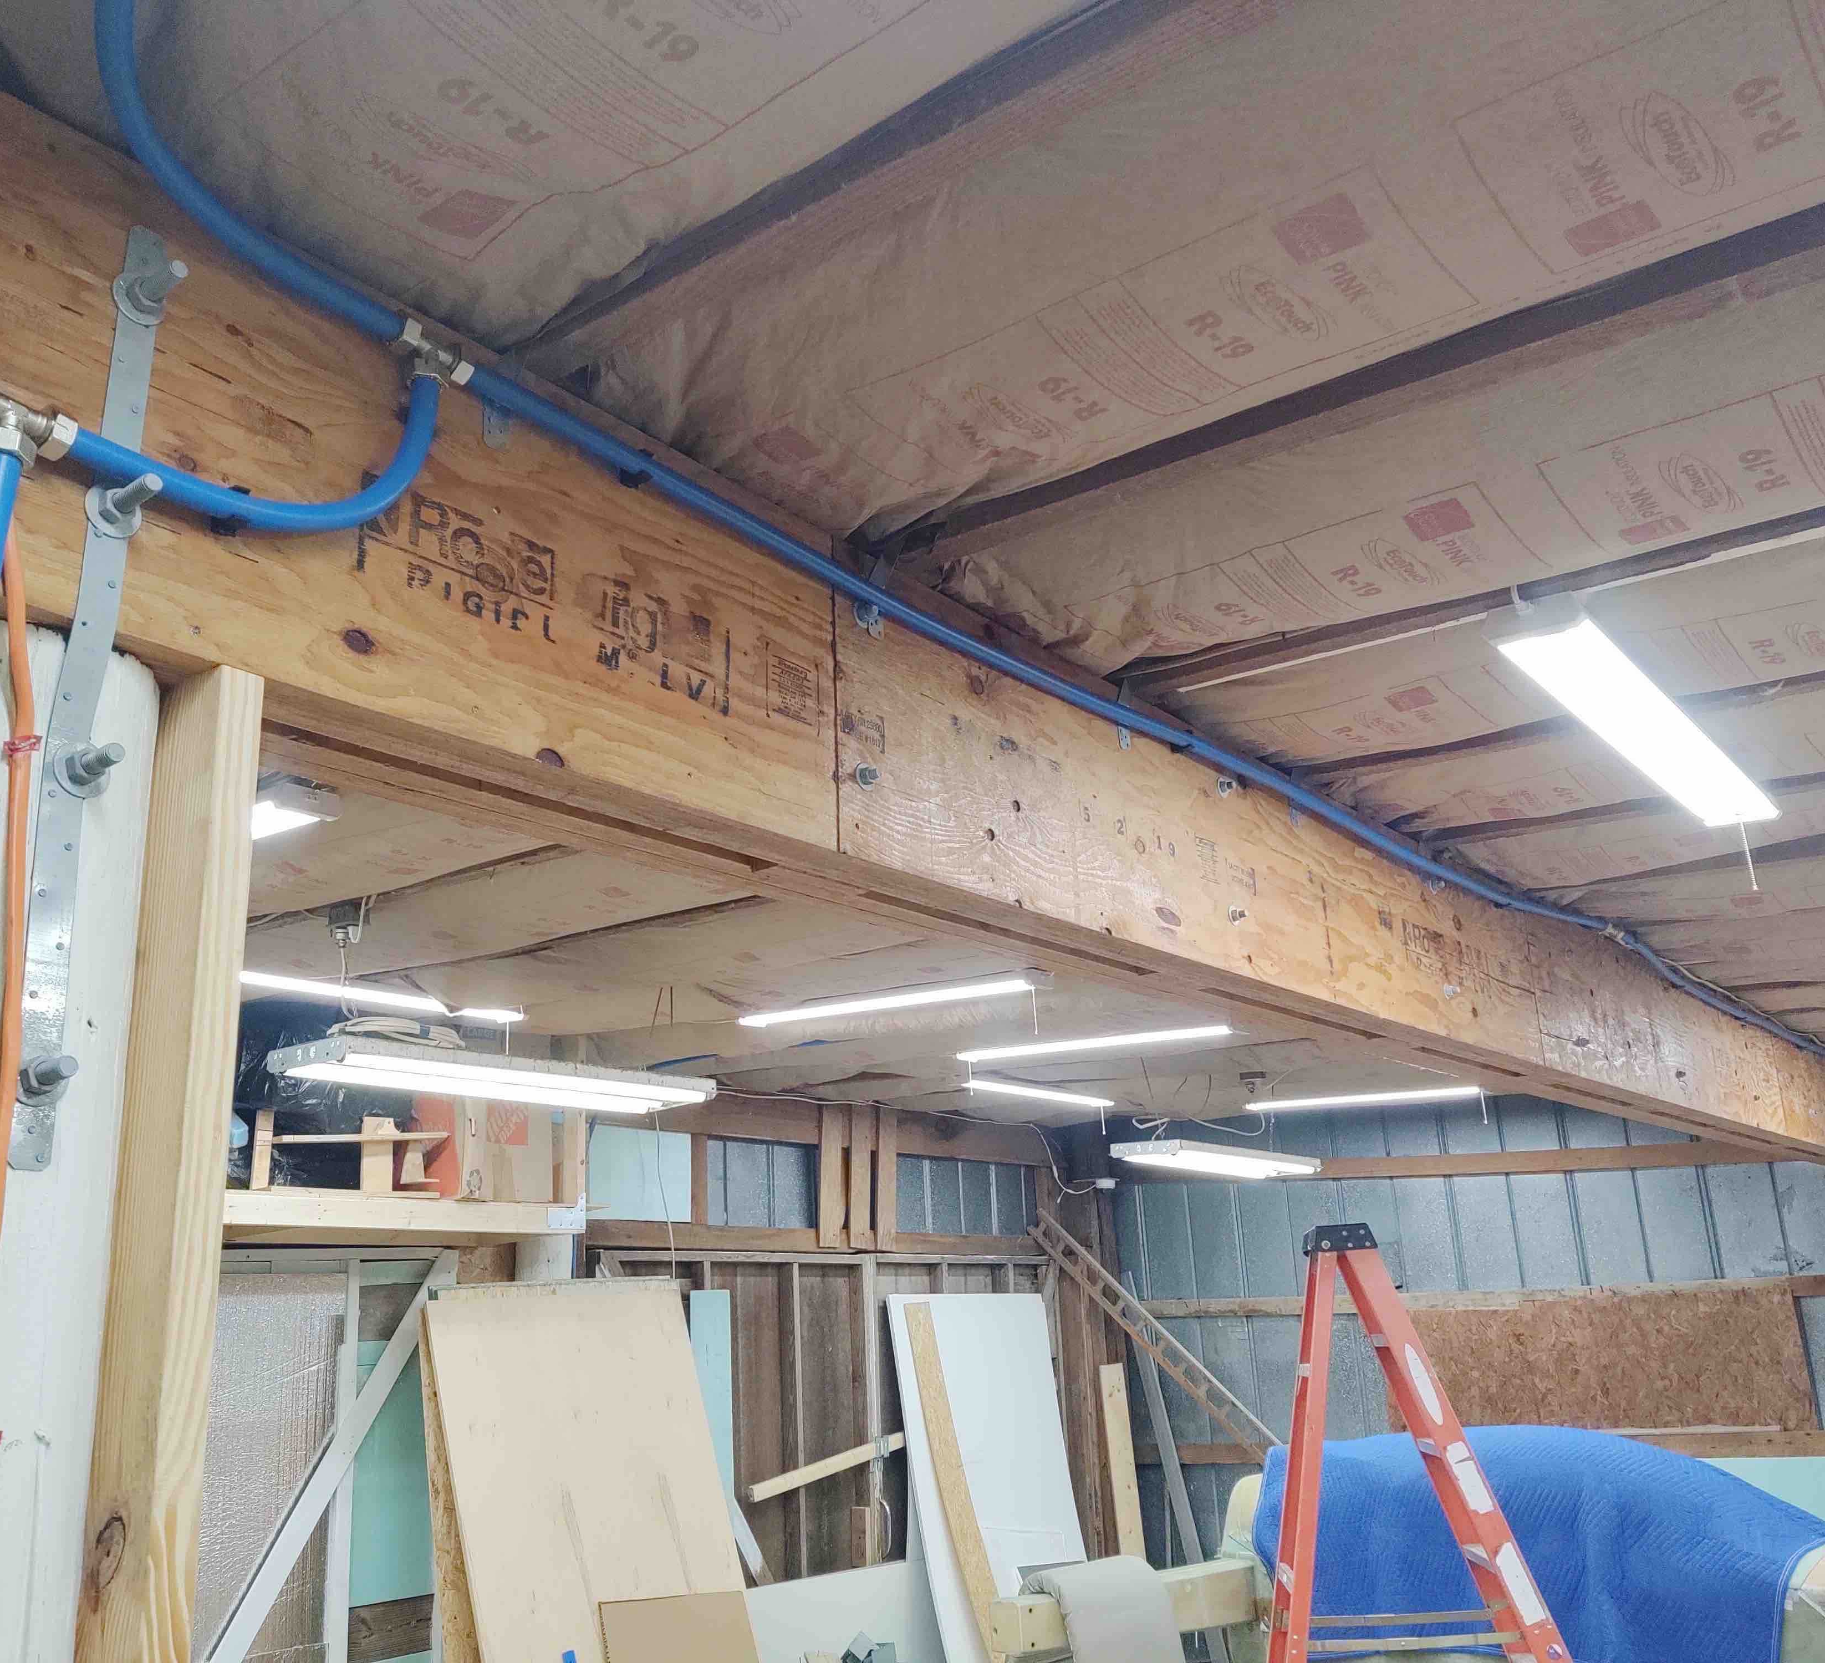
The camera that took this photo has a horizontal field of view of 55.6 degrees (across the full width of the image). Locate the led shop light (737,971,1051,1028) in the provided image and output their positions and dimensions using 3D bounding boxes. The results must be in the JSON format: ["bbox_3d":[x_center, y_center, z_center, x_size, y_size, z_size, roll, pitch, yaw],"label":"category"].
[{"bbox_3d":[-0.083,0.543,5.622,1.180,0.045,0.130,-13,-19,35],"label":"led shop light"}]

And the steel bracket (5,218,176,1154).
[{"bbox_3d":[-0.601,-0.137,1.283,0.060,0.760,0.045,-15,-21,35],"label":"steel bracket"}]

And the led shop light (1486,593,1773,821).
[{"bbox_3d":[1.182,-0.167,2.747,0.130,0.045,1.180,-13,-19,35],"label":"led shop light"}]

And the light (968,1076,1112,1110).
[{"bbox_3d":[0.592,1.185,7.869,0.115,0.060,1.180,-15,-21,35],"label":"light"}]

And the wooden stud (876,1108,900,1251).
[{"bbox_3d":[-0.146,1.715,8.648,0.040,0.740,0.140,-15,-21,35],"label":"wooden stud"}]

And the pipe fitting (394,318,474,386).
[{"bbox_3d":[-0.436,-0.432,1.578,0.037,0.054,0.084,-13,-19,35],"label":"pipe fitting"}]

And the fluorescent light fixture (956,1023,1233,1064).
[{"bbox_3d":[0.656,0.793,6.505,1.180,0.060,0.115,-11,-18,36],"label":"fluorescent light fixture"}]

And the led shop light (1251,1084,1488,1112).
[{"bbox_3d":[2.155,1.266,8.316,1.180,0.045,0.130,-13,-19,35],"label":"led shop light"}]

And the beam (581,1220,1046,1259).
[{"bbox_3d":[-0.302,1.989,8.388,0.040,0.096,3.450,-15,-21,35],"label":"beam"}]

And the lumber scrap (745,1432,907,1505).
[{"bbox_3d":[-0.357,2.905,7.923,0.040,0.066,1.130,-15,-13,35],"label":"lumber scrap"}]

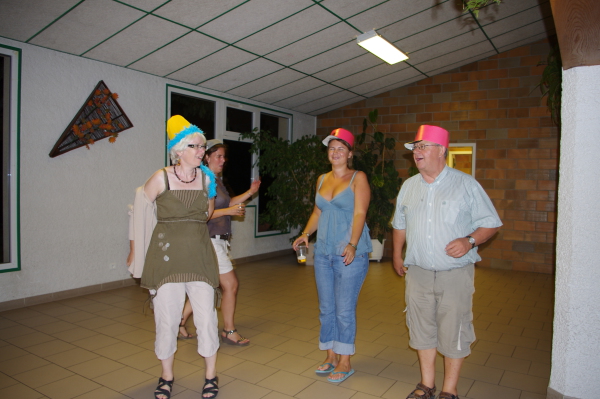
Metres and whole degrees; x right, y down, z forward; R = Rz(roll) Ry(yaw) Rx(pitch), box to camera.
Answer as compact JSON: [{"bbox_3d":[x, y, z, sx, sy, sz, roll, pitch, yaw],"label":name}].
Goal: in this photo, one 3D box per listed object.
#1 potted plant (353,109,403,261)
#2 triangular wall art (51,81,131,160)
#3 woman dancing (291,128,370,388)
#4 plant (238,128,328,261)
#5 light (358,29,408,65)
[{"bbox_3d":[1.371,-0.262,8.147,0.950,2.737,0.800,3,2,34],"label":"potted plant"},{"bbox_3d":[-2.404,-0.935,5.269,0.120,0.920,0.990,3,2,34],"label":"triangular wall art"},{"bbox_3d":[0.231,0.372,3.245,0.540,1.763,0.370,2,2,28],"label":"woman dancing"},{"bbox_3d":[-0.143,-0.026,7.404,1.500,2.252,1.300,3,2,34],"label":"plant"},{"bbox_3d":[1.178,-2.115,6.280,0.300,0.100,1.200,-13,-6,34],"label":"light"}]

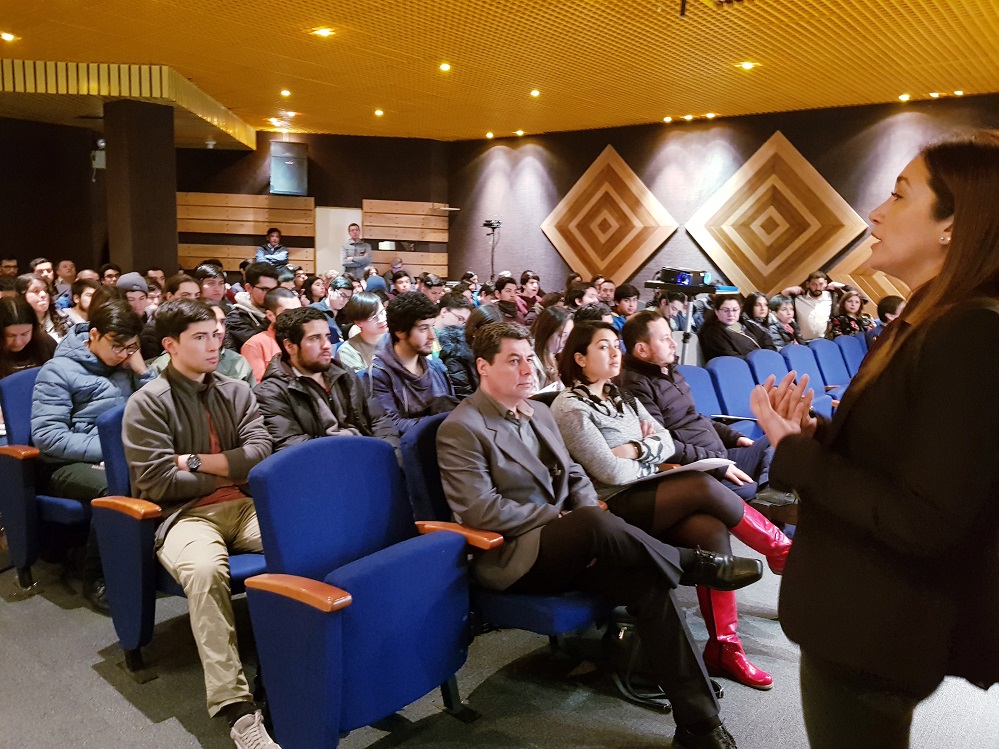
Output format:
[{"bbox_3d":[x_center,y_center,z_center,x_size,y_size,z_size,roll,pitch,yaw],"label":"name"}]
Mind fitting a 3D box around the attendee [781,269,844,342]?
[{"bbox_3d":[3.131,-0.256,7.475,0.660,1.560,0.420,2,8,3],"label":"attendee"}]

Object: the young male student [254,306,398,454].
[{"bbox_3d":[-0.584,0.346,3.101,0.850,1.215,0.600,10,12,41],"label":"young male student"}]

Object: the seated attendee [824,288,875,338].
[{"bbox_3d":[3.610,-0.209,7.681,0.520,1.270,0.700,1,8,-10],"label":"seated attendee"}]

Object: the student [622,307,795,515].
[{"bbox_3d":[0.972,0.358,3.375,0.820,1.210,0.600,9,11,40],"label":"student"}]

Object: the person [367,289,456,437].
[{"bbox_3d":[-0.257,0.304,3.304,0.800,1.250,0.560,9,11,38],"label":"person"}]

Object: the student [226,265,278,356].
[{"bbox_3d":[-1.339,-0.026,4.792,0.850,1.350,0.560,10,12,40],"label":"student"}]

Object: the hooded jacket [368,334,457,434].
[{"bbox_3d":[-0.359,0.117,3.351,0.440,0.620,0.540,9,11,38],"label":"hooded jacket"}]

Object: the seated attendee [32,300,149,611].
[{"bbox_3d":[-1.613,0.295,3.198,0.710,1.205,0.600,9,11,38],"label":"seated attendee"}]

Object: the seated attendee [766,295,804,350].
[{"bbox_3d":[2.850,-0.131,7.070,0.820,1.210,0.540,10,12,41],"label":"seated attendee"}]

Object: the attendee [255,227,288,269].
[{"bbox_3d":[-3.100,-1.135,10.146,0.520,1.710,0.360,0,9,-12],"label":"attendee"}]

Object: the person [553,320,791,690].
[{"bbox_3d":[0.625,0.439,2.787,1.010,1.225,0.540,10,12,40],"label":"person"}]

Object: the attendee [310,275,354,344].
[{"bbox_3d":[-1.195,-0.205,6.236,0.820,1.230,0.530,10,12,40],"label":"attendee"}]

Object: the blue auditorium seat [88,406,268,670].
[{"bbox_3d":[-0.986,0.544,2.655,0.630,0.910,0.620,8,10,38],"label":"blue auditorium seat"}]

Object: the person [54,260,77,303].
[{"bbox_3d":[-4.108,-0.490,7.343,0.540,1.240,0.830,-6,12,-43],"label":"person"}]

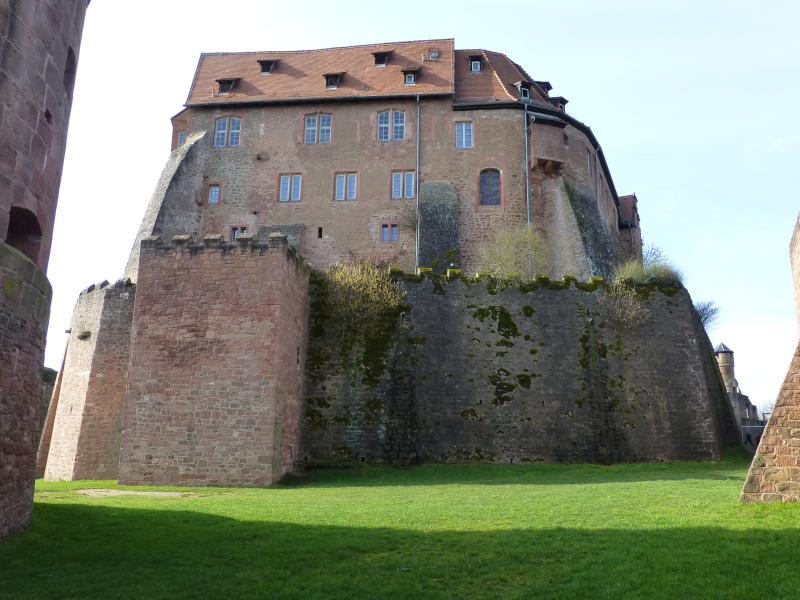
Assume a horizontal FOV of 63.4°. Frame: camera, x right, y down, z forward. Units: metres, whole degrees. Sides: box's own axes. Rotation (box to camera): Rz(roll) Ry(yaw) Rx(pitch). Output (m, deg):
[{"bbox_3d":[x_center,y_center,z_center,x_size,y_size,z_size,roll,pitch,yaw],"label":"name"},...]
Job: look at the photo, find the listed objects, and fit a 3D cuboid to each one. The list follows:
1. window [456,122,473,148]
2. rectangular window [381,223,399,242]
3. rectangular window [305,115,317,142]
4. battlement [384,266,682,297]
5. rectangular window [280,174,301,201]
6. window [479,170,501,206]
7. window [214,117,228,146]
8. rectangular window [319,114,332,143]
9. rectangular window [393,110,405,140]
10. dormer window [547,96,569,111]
[{"bbox_3d":[4.087,-10.386,40.900,1.111,1.794,0.200,0,-11,6],"label":"window"},{"bbox_3d":[-0.634,-4.162,40.203,1.082,1.207,0.250,0,-11,6],"label":"rectangular window"},{"bbox_3d":[-5.782,-11.113,42.114,0.846,1.980,0.200,0,-10,6],"label":"rectangular window"},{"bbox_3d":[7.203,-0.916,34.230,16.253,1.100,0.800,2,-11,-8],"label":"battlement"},{"bbox_3d":[-6.962,-7.205,41.508,1.426,1.861,0.250,0,-11,6],"label":"rectangular window"},{"bbox_3d":[5.587,-6.935,40.080,1.377,2.478,0.300,0,-11,6],"label":"window"},{"bbox_3d":[-11.807,-11.040,42.766,0.859,1.998,0.200,0,-10,6],"label":"window"},{"bbox_3d":[-4.823,-11.100,42.006,0.822,1.967,0.200,0,-10,6],"label":"rectangular window"},{"bbox_3d":[-0.045,-11.190,41.494,0.775,2.052,0.200,0,-10,6],"label":"rectangular window"},{"bbox_3d":[10.369,-12.903,42.600,1.150,0.900,0.950,10,-14,-43],"label":"dormer window"}]

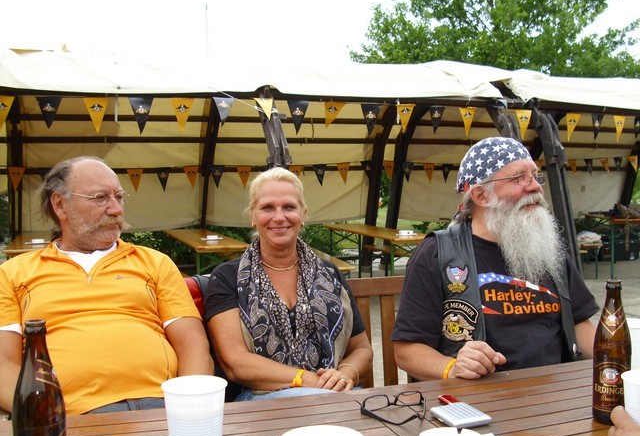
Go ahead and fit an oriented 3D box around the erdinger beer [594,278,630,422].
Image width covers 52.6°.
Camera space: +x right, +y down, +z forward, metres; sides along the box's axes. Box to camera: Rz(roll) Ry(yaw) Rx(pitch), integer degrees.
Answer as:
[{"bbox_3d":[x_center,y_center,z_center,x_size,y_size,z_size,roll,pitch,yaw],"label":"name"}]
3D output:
[{"bbox_3d":[0.554,0.249,1.217,0.068,0.262,0.068,1,3,26],"label":"erdinger beer"}]

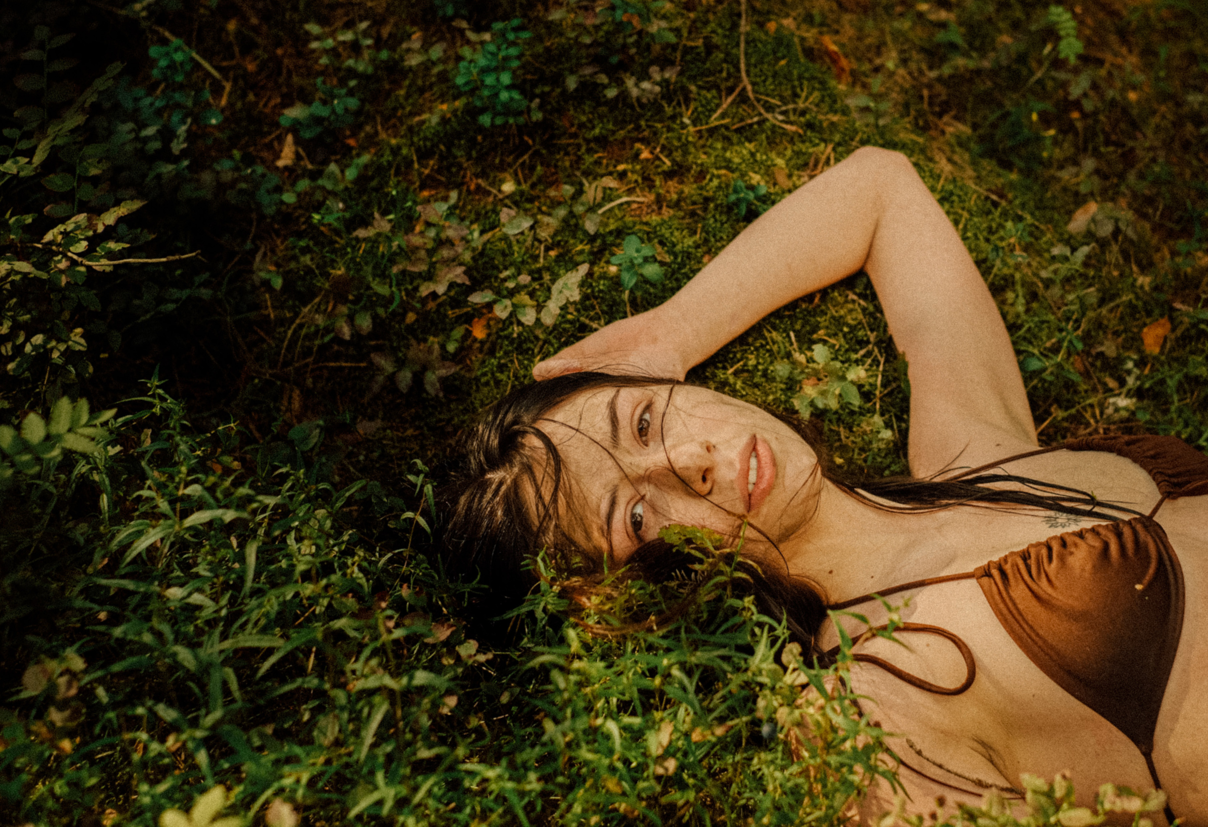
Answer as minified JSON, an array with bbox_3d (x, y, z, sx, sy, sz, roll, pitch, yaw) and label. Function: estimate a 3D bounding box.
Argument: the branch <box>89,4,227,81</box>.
[{"bbox_3d":[-0.410,-0.339,1.660,0.207,0.012,0.012,31,53,30],"label":"branch"}]

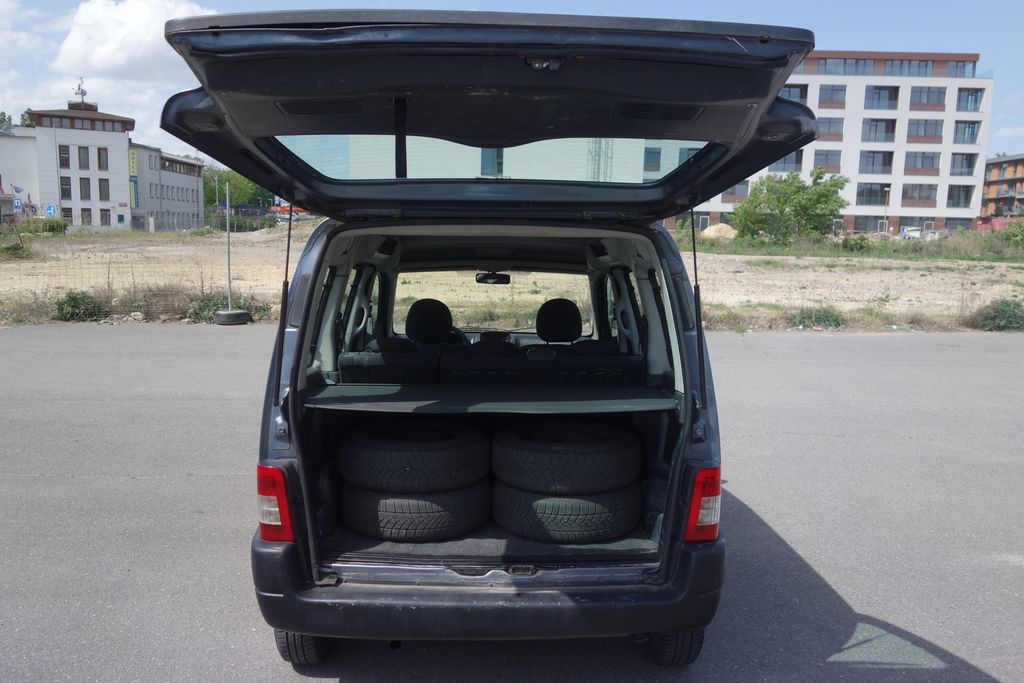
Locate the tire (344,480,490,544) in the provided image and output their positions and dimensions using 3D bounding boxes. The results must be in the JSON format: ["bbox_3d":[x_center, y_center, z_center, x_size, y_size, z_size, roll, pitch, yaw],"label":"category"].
[{"bbox_3d":[-0.379,0.603,3.140,0.590,0.180,0.590,1,8,0],"label":"tire"}]

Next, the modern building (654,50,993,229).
[{"bbox_3d":[28.747,-19.014,81.925,32.000,17.800,15.000,1,8,0],"label":"modern building"}]

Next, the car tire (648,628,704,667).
[{"bbox_3d":[0.630,1.010,3.247,0.180,0.585,0.585,1,8,-1],"label":"car tire"}]

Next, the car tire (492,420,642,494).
[{"bbox_3d":[0.216,0.418,3.127,0.587,0.178,0.587,1,8,-1],"label":"car tire"}]

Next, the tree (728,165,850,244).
[{"bbox_3d":[18.465,-8.983,53.000,7.600,5.300,7.000,1,8,0],"label":"tree"}]

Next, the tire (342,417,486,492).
[{"bbox_3d":[-0.381,0.418,3.127,0.587,0.178,0.587,1,8,-1],"label":"tire"}]

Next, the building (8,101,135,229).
[{"bbox_3d":[-44.725,-17.607,81.777,10.200,12.200,10.500,-3,9,-28],"label":"building"}]

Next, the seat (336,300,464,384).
[{"bbox_3d":[-0.490,0.350,3.708,0.500,0.900,0.600,1,8,-1],"label":"seat"}]

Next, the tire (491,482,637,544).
[{"bbox_3d":[0.218,0.595,3.152,0.587,0.178,0.587,1,8,-1],"label":"tire"}]

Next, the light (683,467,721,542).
[{"bbox_3d":[0.638,0.548,2.680,0.130,0.255,0.140,0,8,-6],"label":"light"}]

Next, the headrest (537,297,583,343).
[{"bbox_3d":[0.261,-0.114,4.370,0.255,0.240,0.120,1,8,-1],"label":"headrest"}]

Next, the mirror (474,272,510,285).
[{"bbox_3d":[-0.120,-0.387,4.920,0.225,0.068,0.045,2,5,15],"label":"mirror"}]

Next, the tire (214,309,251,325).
[{"bbox_3d":[-4.578,-0.392,13.000,0.600,0.170,0.600,1,8,0],"label":"tire"}]

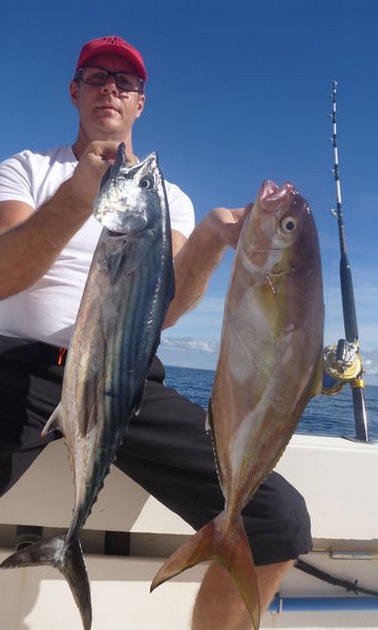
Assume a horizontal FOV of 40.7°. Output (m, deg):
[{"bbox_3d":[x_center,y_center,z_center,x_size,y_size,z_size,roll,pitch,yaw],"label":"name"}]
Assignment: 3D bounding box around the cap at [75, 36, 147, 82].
[{"bbox_3d":[-0.188,-0.609,1.228,0.175,0.145,0.270,3,4,-16],"label":"cap"}]

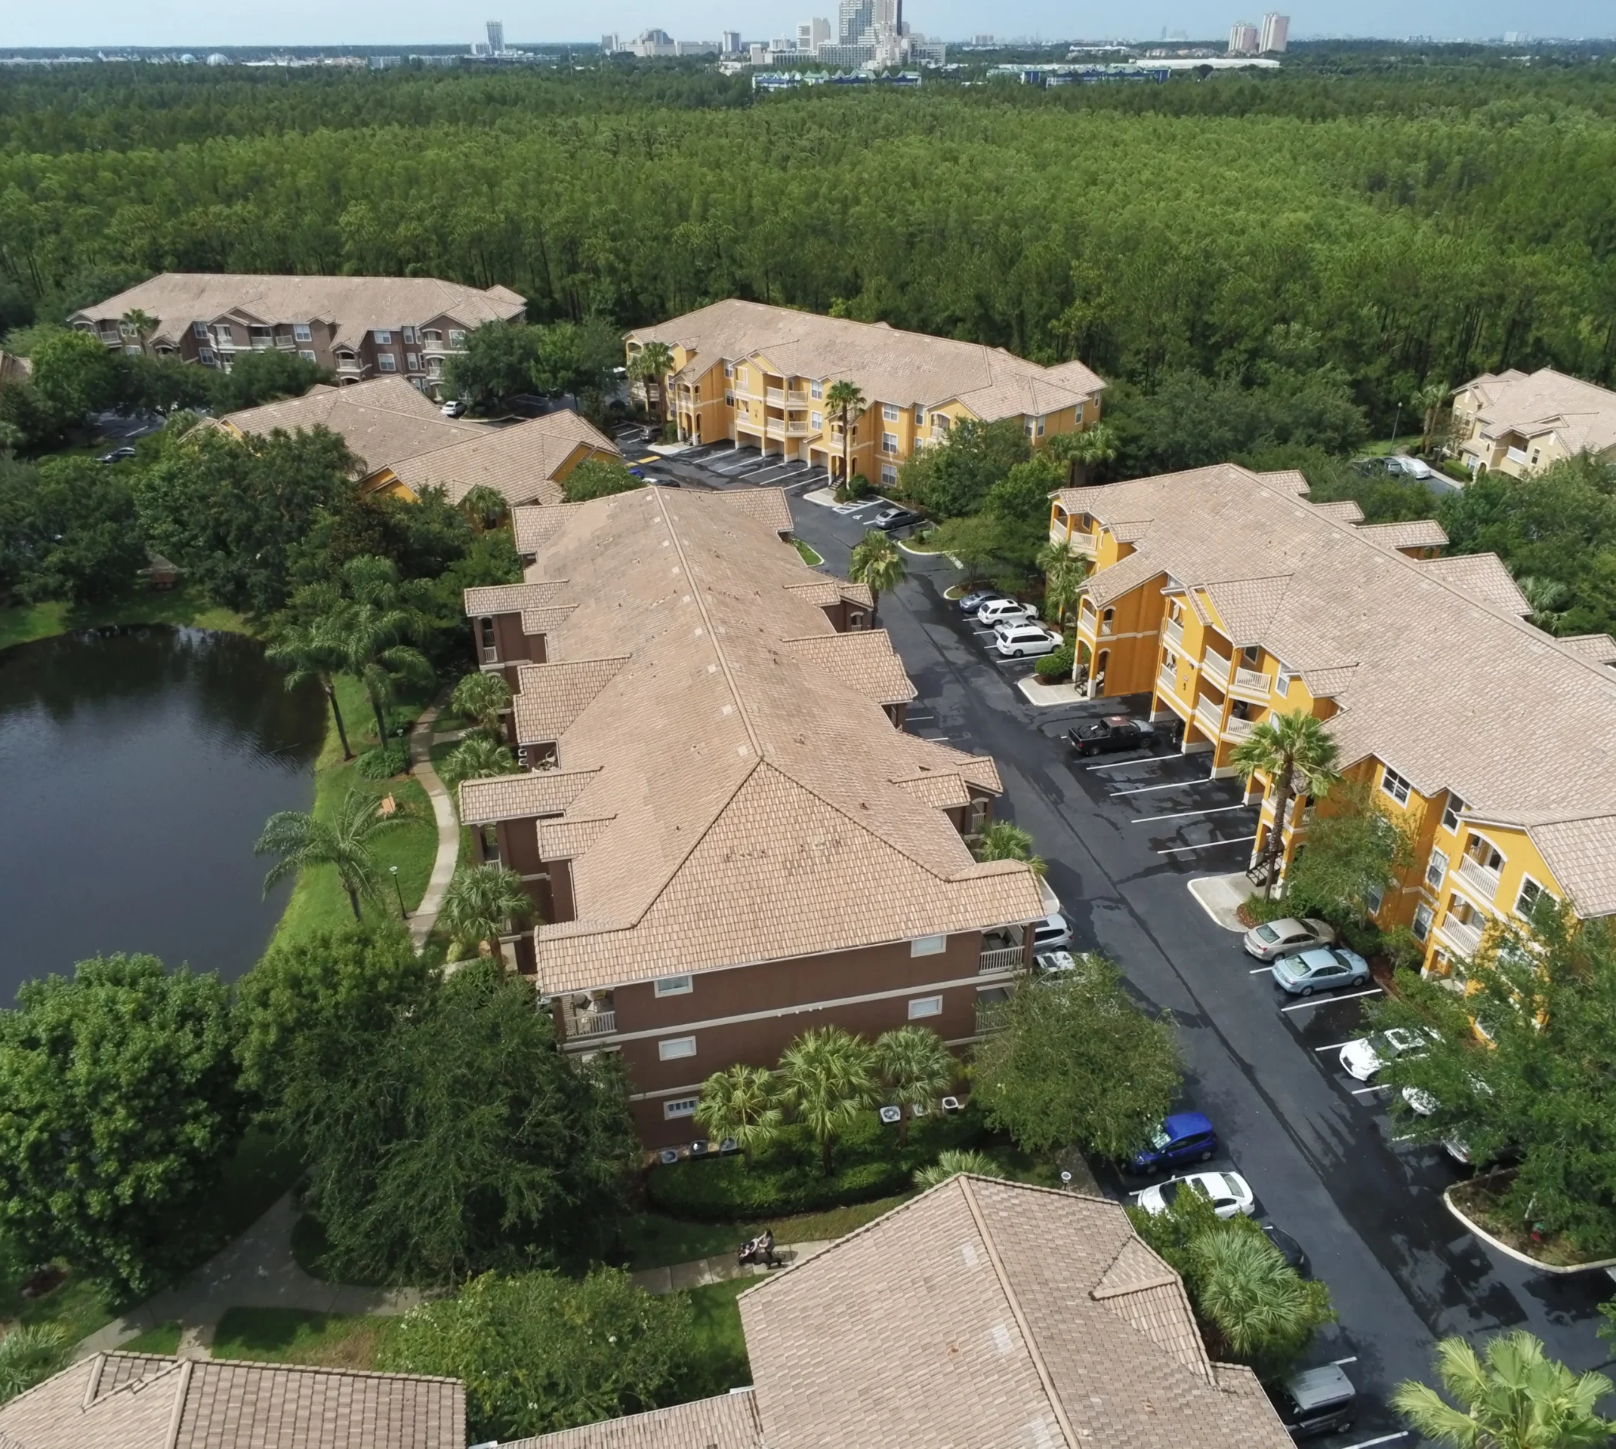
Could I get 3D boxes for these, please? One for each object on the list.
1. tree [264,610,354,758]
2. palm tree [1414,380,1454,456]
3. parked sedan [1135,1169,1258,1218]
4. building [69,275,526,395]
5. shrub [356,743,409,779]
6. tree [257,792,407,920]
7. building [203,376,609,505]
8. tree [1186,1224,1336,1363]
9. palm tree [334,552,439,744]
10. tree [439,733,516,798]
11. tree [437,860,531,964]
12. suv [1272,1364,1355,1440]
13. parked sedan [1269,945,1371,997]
[{"bbox_3d":[-30.091,-2.254,79.692,5.278,10.150,5.075,0,28,0],"label":"tree"},{"bbox_3d":[67.606,-33.141,139.508,4.200,7.700,3.800,0,28,0],"label":"palm tree"},{"bbox_3d":[14.929,18.300,49.270,4.600,1.440,1.800,-7,29,-12],"label":"parked sedan"},{"bbox_3d":[-66.600,-52.427,171.045,56.500,13.500,22.500,3,28,6],"label":"building"},{"bbox_3d":[-26.320,2.291,79.520,3.300,1.700,3.000,0,28,0],"label":"shrub"},{"bbox_3d":[-22.622,7.352,63.342,8.000,7.800,8.000,0,28,0],"label":"tree"},{"bbox_3d":[-38.533,-24.950,122.518,39.500,9.500,21.500,18,33,30],"label":"building"},{"bbox_3d":[14.204,19.281,41.620,4.161,6.902,4.060,0,28,0],"label":"tree"},{"bbox_3d":[-26.024,-3.328,79.828,6.090,11.368,5.887,0,28,0],"label":"palm tree"},{"bbox_3d":[-18.485,3.487,72.549,4.567,6.090,4.466,0,28,0],"label":"tree"},{"bbox_3d":[-15.079,9.699,60.687,4.100,7.000,4.100,0,28,0],"label":"tree"},{"bbox_3d":[15.907,22.377,42.191,4.300,1.680,1.770,-8,29,-14],"label":"suv"},{"bbox_3d":[24.725,11.679,61.534,4.800,1.460,1.830,-7,29,-12],"label":"parked sedan"}]

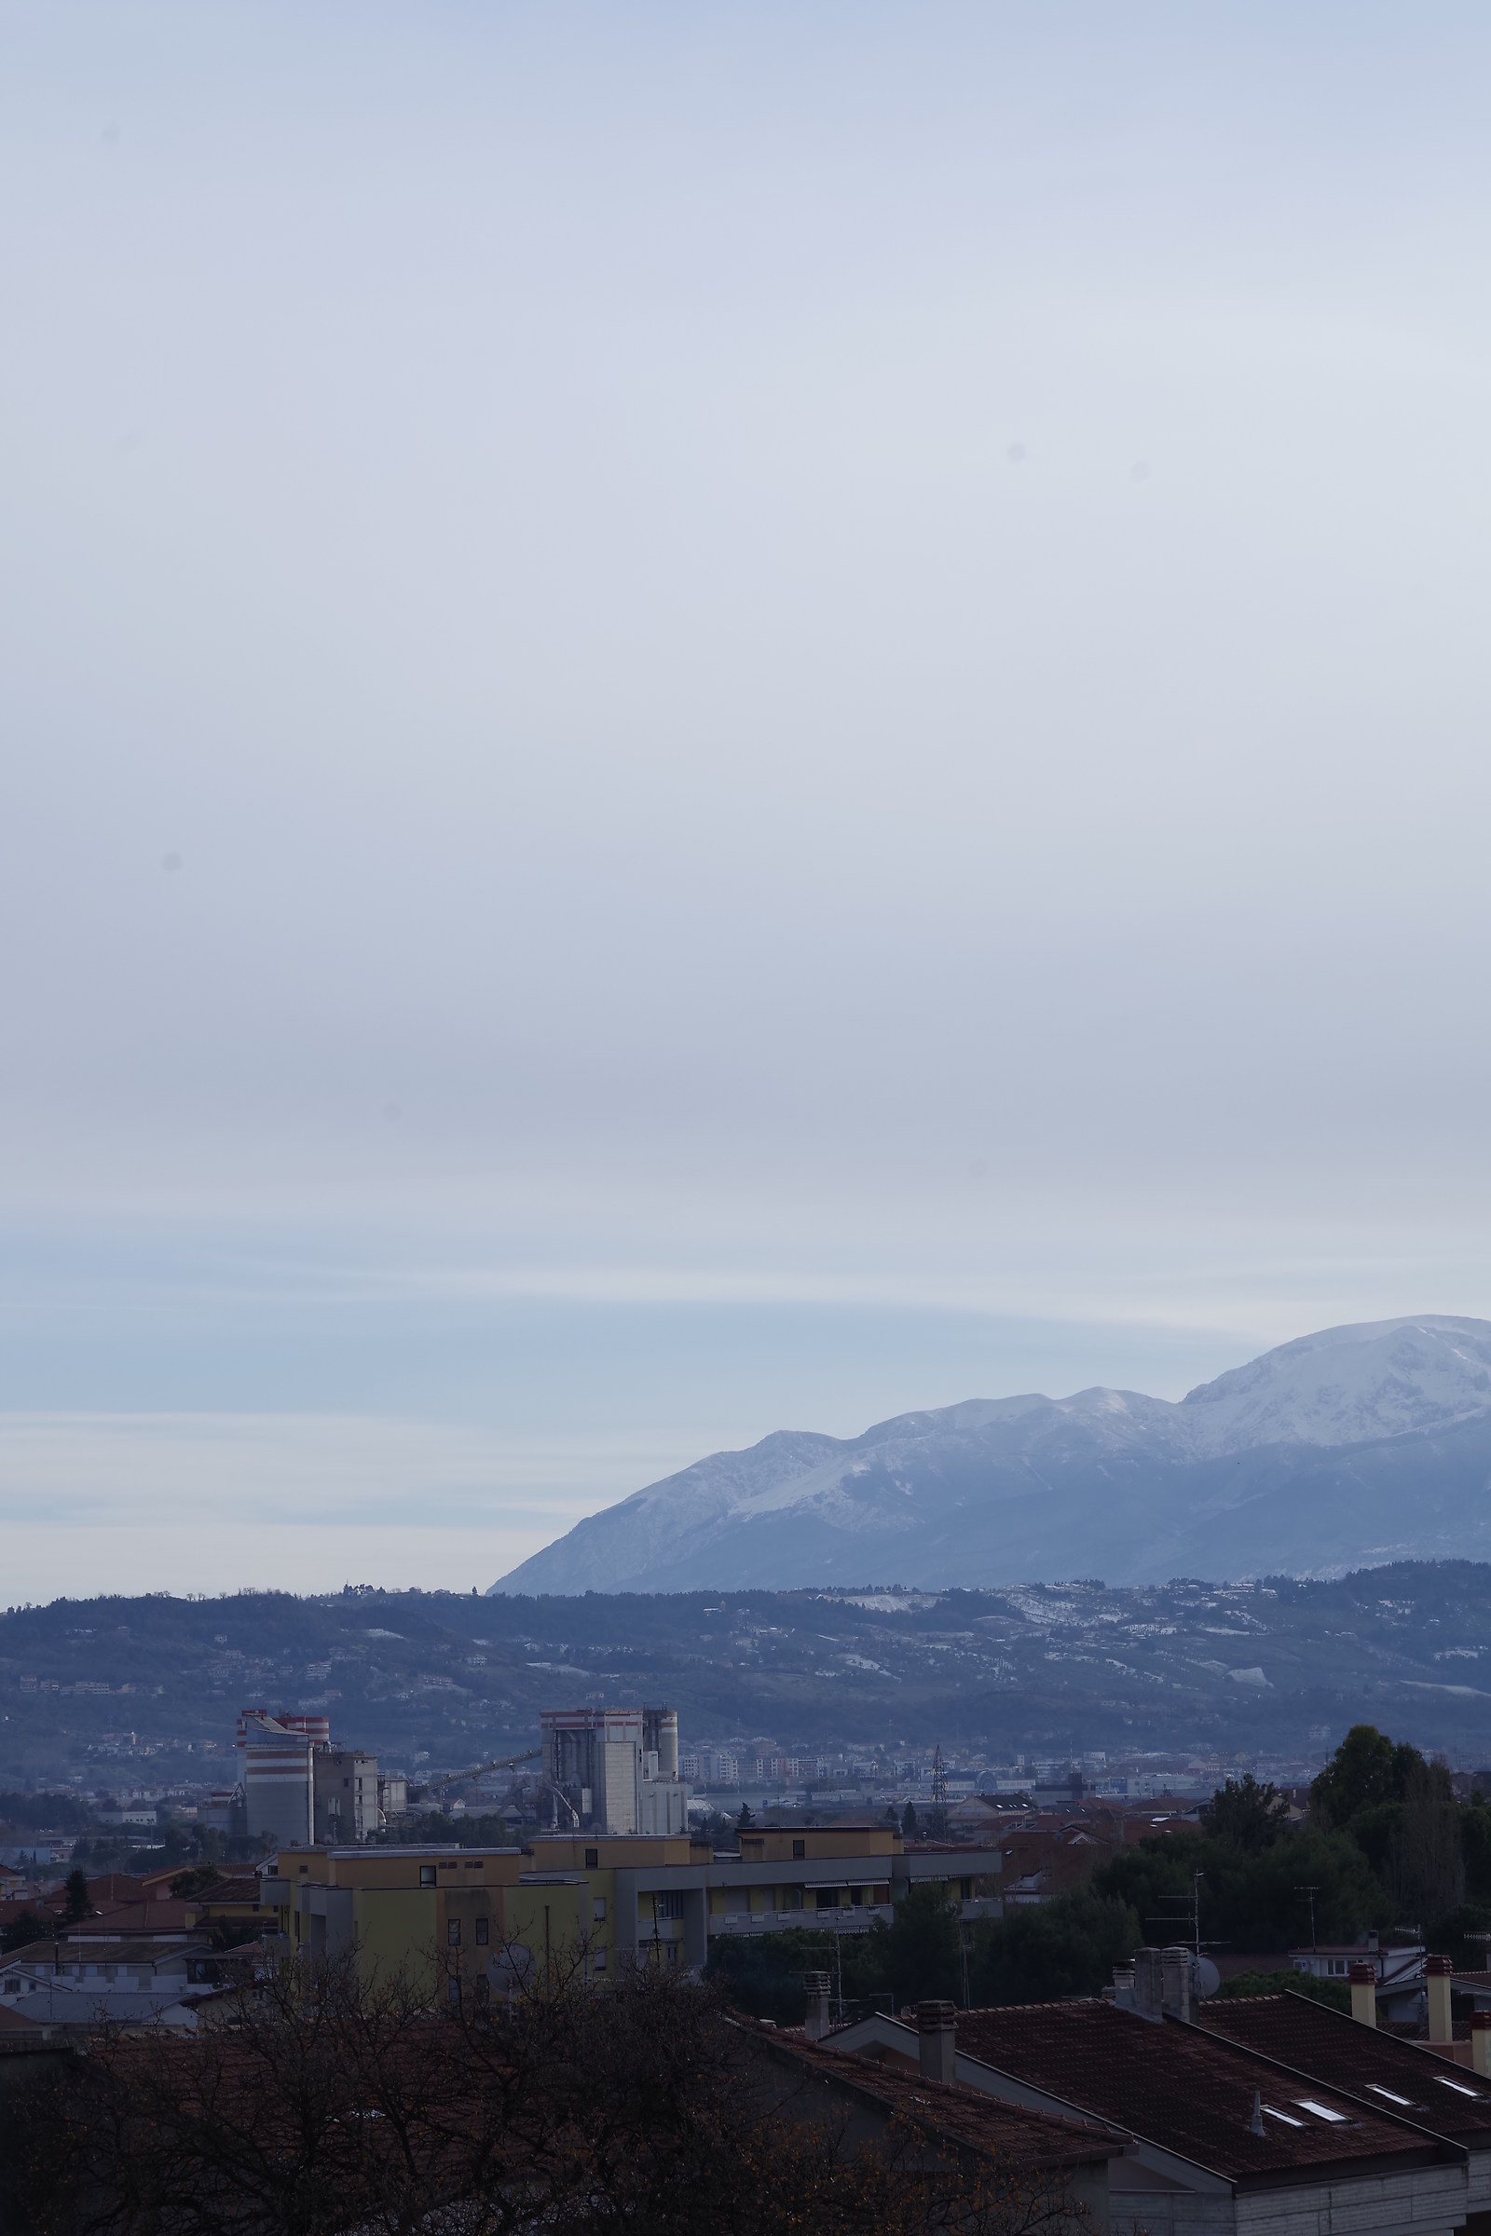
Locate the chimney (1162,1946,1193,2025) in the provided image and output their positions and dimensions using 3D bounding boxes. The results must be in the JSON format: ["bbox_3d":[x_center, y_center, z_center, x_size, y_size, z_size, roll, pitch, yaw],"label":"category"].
[{"bbox_3d":[9.191,18.521,139.200,0.460,1.570,0.460,-4,-6,32],"label":"chimney"}]

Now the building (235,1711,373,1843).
[{"bbox_3d":[-87.442,132.333,1300.000,24.500,29.000,16.500,-4,-6,33],"label":"building"}]

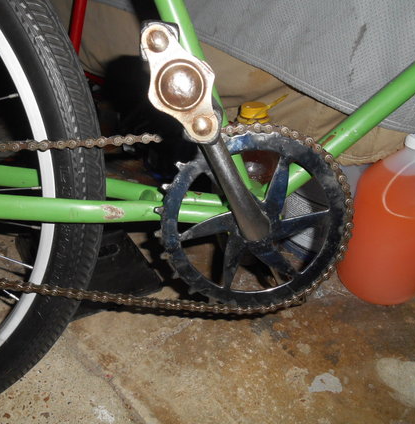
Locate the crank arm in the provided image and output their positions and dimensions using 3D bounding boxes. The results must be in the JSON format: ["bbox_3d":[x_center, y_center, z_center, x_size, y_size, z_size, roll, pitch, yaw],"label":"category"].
[{"bbox_3d":[0.010,-0.042,0.335,0.044,0.214,0.141,-23,19,7],"label":"crank arm"}]

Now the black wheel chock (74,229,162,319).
[{"bbox_3d":[-0.196,0.080,0.737,0.210,0.138,0.115,-15,36,-32],"label":"black wheel chock"}]

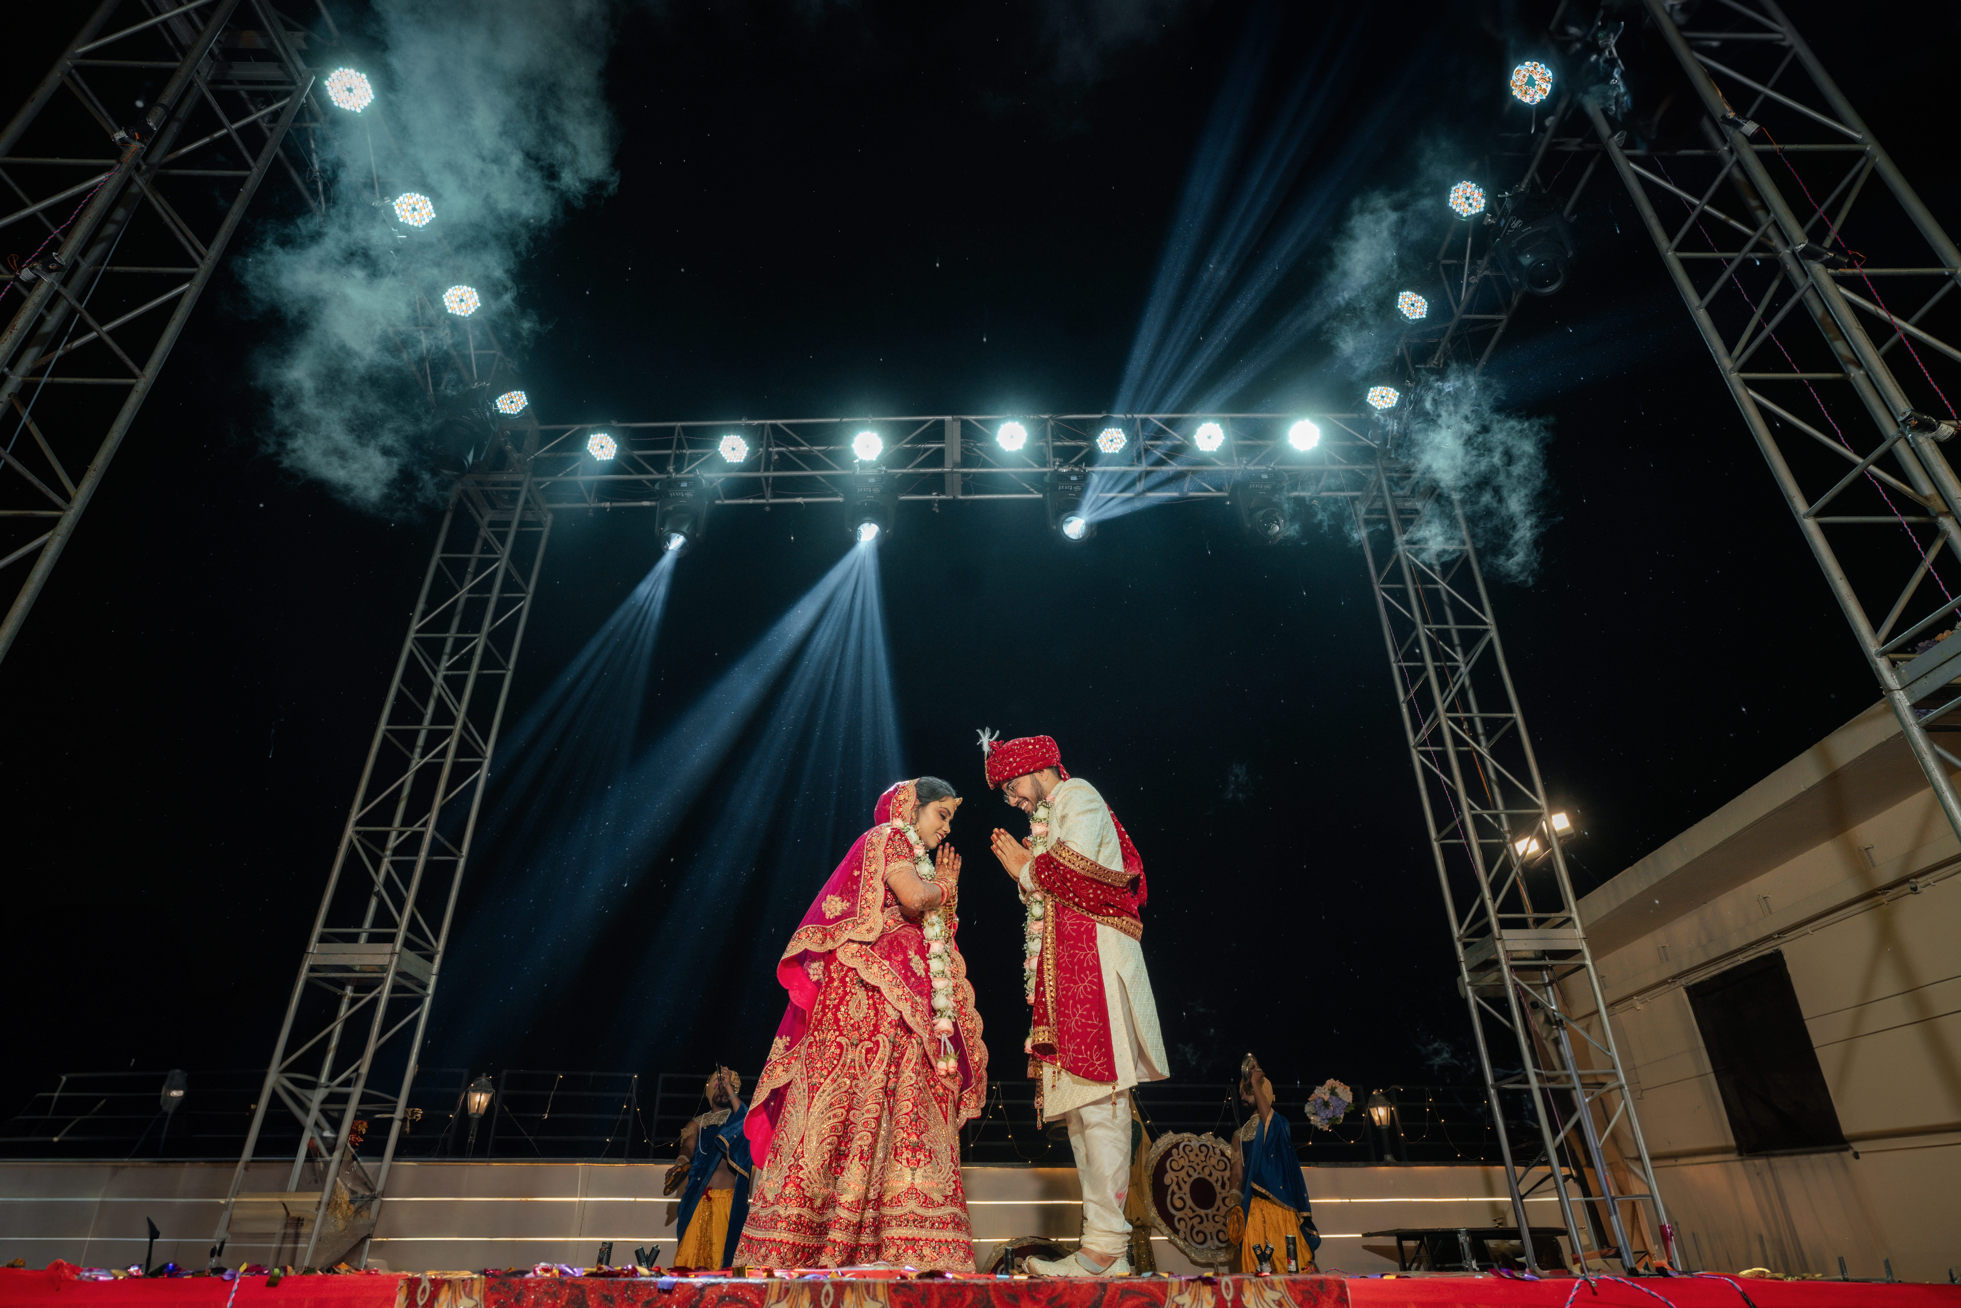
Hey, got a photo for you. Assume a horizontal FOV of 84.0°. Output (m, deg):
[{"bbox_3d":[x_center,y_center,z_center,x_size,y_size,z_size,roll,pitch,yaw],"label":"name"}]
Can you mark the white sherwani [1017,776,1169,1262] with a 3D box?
[{"bbox_3d":[0.360,1.091,3.525,0.460,1.530,0.500,3,-31,-5],"label":"white sherwani"}]

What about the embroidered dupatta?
[{"bbox_3d":[-0.352,1.006,3.621,0.720,1.280,0.600,-8,-32,13],"label":"embroidered dupatta"}]

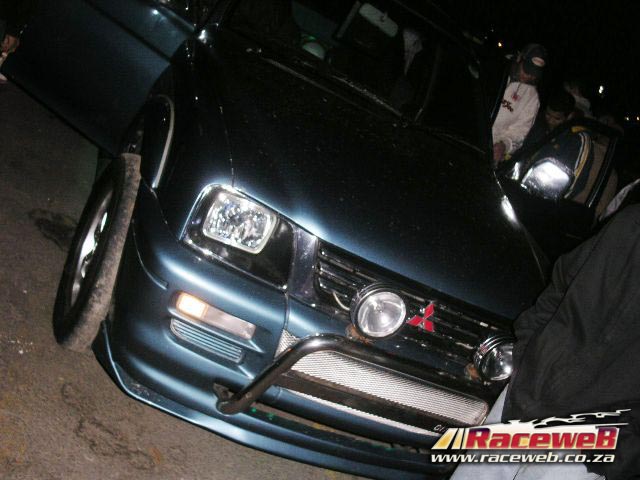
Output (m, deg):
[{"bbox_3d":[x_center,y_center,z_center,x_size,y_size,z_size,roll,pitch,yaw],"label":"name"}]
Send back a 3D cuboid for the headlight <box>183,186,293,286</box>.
[{"bbox_3d":[-0.219,-0.015,2.014,0.320,0.160,0.155,24,19,-15],"label":"headlight"}]

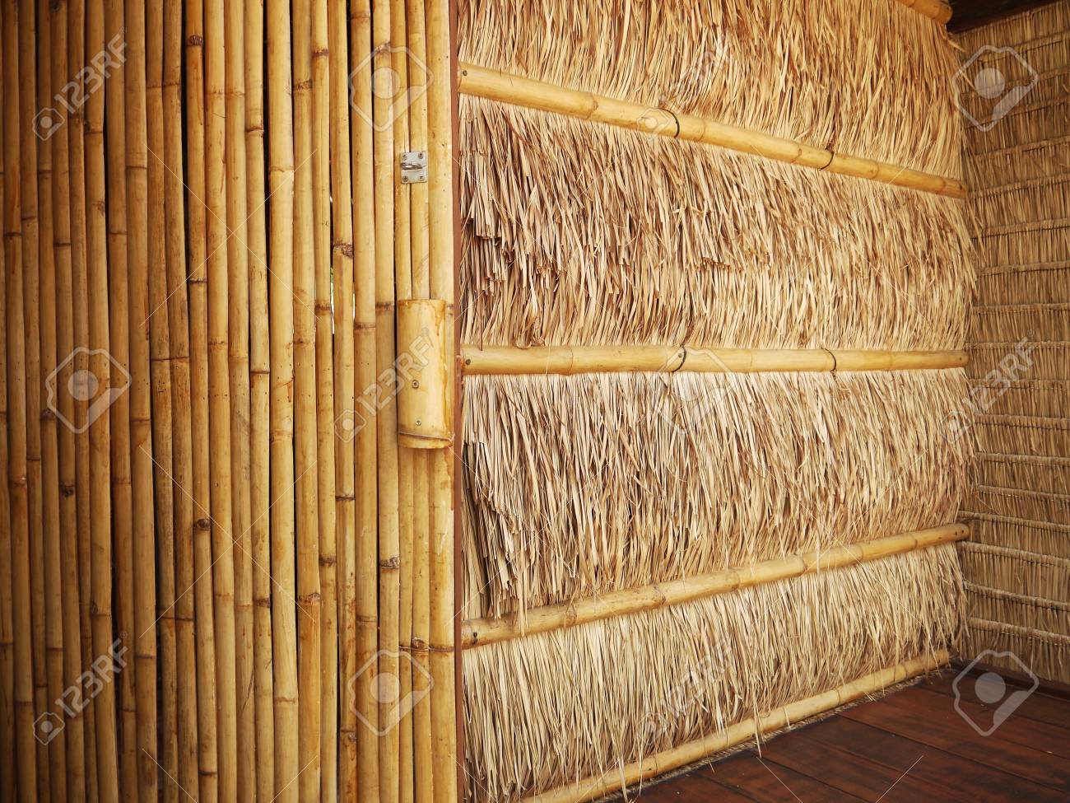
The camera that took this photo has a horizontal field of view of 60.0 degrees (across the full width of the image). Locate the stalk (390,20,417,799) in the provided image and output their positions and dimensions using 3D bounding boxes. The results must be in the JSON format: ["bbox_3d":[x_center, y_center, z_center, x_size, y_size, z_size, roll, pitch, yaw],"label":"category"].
[{"bbox_3d":[-0.252,-0.041,1.778,0.034,1.810,0.034,0,2,12],"label":"stalk"}]

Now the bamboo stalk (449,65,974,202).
[{"bbox_3d":[0.605,-0.645,2.357,1.880,0.059,0.059,-2,2,-37],"label":"bamboo stalk"}]

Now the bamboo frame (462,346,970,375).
[{"bbox_3d":[0.616,-0.108,2.382,1.894,0.057,0.057,-2,3,-36],"label":"bamboo frame"}]

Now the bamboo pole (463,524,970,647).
[{"bbox_3d":[0.626,0.440,2.407,1.920,0.056,0.056,-1,2,-37],"label":"bamboo pole"}]

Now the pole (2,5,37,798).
[{"bbox_3d":[-1.088,-0.041,1.956,0.036,1.810,0.036,1,2,12],"label":"pole"}]

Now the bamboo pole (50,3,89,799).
[{"bbox_3d":[-0.973,-0.041,1.931,0.037,1.810,0.037,0,2,12],"label":"bamboo pole"}]

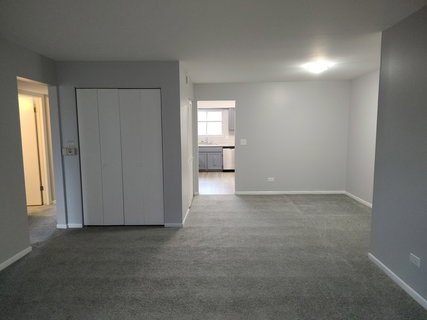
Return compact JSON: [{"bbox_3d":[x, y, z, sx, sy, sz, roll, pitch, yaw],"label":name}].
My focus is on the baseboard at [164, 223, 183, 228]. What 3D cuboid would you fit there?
[{"bbox_3d":[-0.592,0.983,4.448,0.273,0.060,0.014,0,6,1],"label":"baseboard"}]

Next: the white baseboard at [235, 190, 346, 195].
[{"bbox_3d":[1.703,0.732,6.519,2.423,0.068,0.015,0,6,1],"label":"white baseboard"}]

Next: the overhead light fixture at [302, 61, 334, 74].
[{"bbox_3d":[1.595,-1.410,4.507,0.430,0.120,0.430,0,6,1],"label":"overhead light fixture"}]

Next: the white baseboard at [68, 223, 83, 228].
[{"bbox_3d":[-2.089,0.994,4.486,0.225,0.060,0.014,0,6,1],"label":"white baseboard"}]

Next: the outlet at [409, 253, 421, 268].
[{"bbox_3d":[1.737,0.869,2.562,0.009,0.073,0.118,0,6,1],"label":"outlet"}]

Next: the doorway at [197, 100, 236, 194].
[{"bbox_3d":[0.078,-0.248,6.509,0.810,2.050,0.120,0,6,1],"label":"doorway"}]

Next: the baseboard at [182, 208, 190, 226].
[{"bbox_3d":[-0.439,0.932,4.891,0.014,0.062,0.910,0,6,1],"label":"baseboard"}]

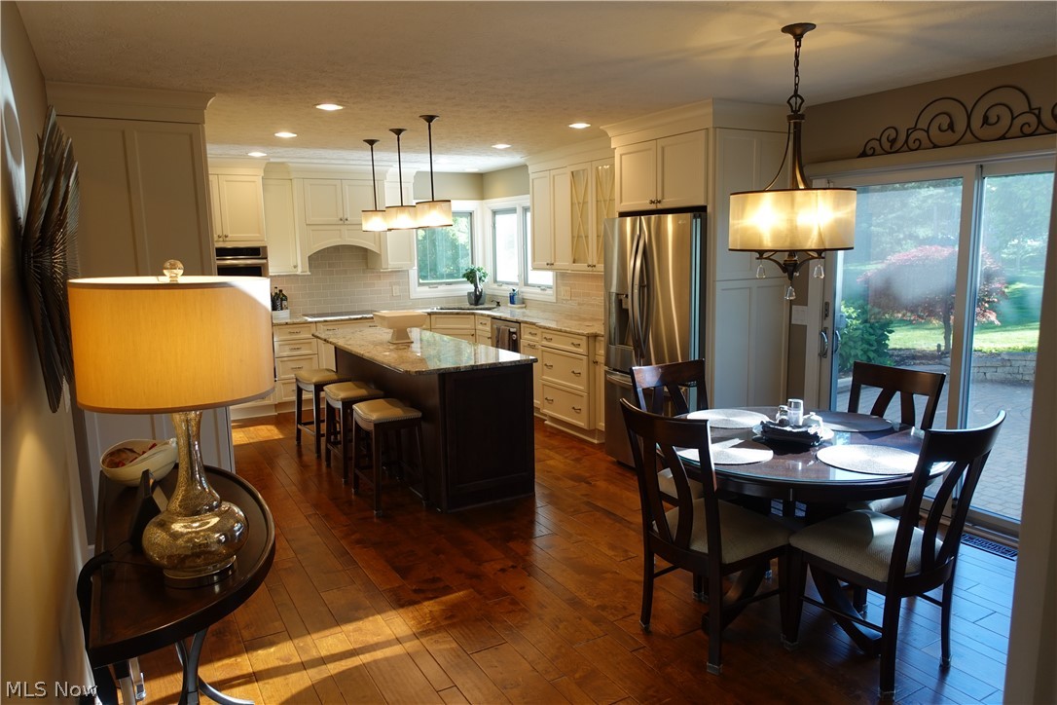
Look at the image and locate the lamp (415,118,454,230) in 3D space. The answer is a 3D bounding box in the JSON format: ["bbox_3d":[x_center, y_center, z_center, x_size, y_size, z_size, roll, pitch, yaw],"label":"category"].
[{"bbox_3d":[-0.645,-1.193,4.661,0.250,0.705,0.250,-1,9,0],"label":"lamp"}]

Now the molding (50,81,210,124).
[{"bbox_3d":[-2.079,-1.313,3.734,0.785,0.155,0.100,-6,10,-30],"label":"molding"}]

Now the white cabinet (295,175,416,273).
[{"bbox_3d":[-1.863,-1.340,7.489,1.240,0.940,0.460,-6,10,-29],"label":"white cabinet"}]

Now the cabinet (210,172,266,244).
[{"bbox_3d":[-2.983,-1.339,6.746,0.760,0.660,0.600,-6,10,-29],"label":"cabinet"}]

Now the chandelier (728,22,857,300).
[{"bbox_3d":[1.083,-0.754,2.869,0.490,1.080,0.490,-6,10,-29],"label":"chandelier"}]

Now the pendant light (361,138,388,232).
[{"bbox_3d":[-1.199,-1.293,5.488,0.230,0.690,0.230,-6,10,-30],"label":"pendant light"}]

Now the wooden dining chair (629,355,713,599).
[{"bbox_3d":[0.850,0.580,3.485,0.490,1.015,0.620,-6,10,-30],"label":"wooden dining chair"}]

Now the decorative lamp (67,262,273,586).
[{"bbox_3d":[-0.842,0.176,1.734,0.435,0.790,0.435,-6,10,-29],"label":"decorative lamp"}]

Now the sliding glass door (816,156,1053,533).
[{"bbox_3d":[2.367,-0.033,3.842,0.120,1.980,1.830,-6,10,-30],"label":"sliding glass door"}]

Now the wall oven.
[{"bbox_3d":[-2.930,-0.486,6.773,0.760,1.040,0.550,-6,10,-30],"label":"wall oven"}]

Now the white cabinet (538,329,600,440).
[{"bbox_3d":[0.581,0.234,6.065,0.650,0.885,0.770,-6,10,-30],"label":"white cabinet"}]

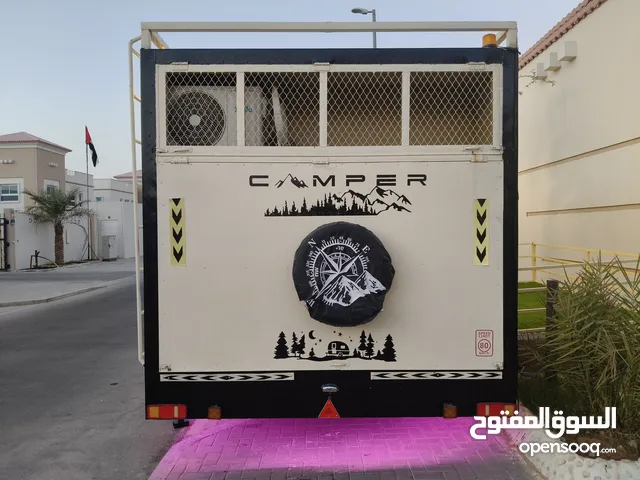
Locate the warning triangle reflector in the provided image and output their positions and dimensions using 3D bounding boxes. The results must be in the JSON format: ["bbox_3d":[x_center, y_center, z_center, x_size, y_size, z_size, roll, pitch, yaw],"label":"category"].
[{"bbox_3d":[0.065,1.125,3.210,0.144,0.128,0.012,0,1,0],"label":"warning triangle reflector"}]

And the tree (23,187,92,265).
[{"bbox_3d":[-12.536,-0.679,23.000,3.400,3.750,3.300,0,1,0],"label":"tree"}]

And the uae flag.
[{"bbox_3d":[-12.834,-5.252,27.000,0.800,2.250,0.400,0,1,0],"label":"uae flag"}]

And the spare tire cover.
[{"bbox_3d":[0.151,0.216,3.080,0.640,0.660,0.210,0,1,0],"label":"spare tire cover"}]

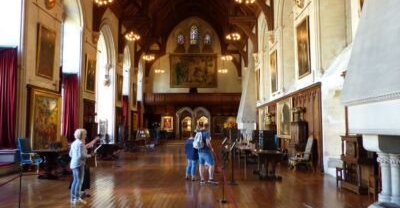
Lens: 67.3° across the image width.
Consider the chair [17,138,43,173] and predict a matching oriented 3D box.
[{"bbox_3d":[-6.053,1.850,10.747,0.600,1.250,0.600,-1,-5,13],"label":"chair"}]

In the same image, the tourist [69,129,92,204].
[{"bbox_3d":[-2.606,1.339,6.531,0.460,1.593,0.460,1,-5,-17],"label":"tourist"}]

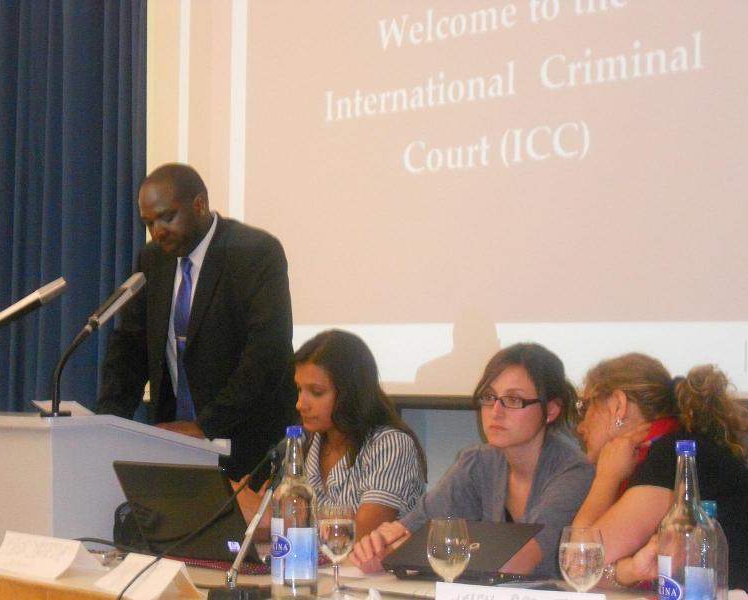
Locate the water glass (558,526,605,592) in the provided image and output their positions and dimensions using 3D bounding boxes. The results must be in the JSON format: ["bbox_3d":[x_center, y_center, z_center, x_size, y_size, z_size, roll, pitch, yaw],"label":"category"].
[{"bbox_3d":[0.330,0.447,2.380,0.073,0.170,0.073,0,-3,0],"label":"water glass"}]

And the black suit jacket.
[{"bbox_3d":[-0.487,0.145,4.120,0.560,0.760,0.420,-2,-3,33],"label":"black suit jacket"}]

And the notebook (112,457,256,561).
[{"bbox_3d":[-0.338,0.462,3.380,0.335,0.235,0.340,-2,-3,35],"label":"notebook"}]

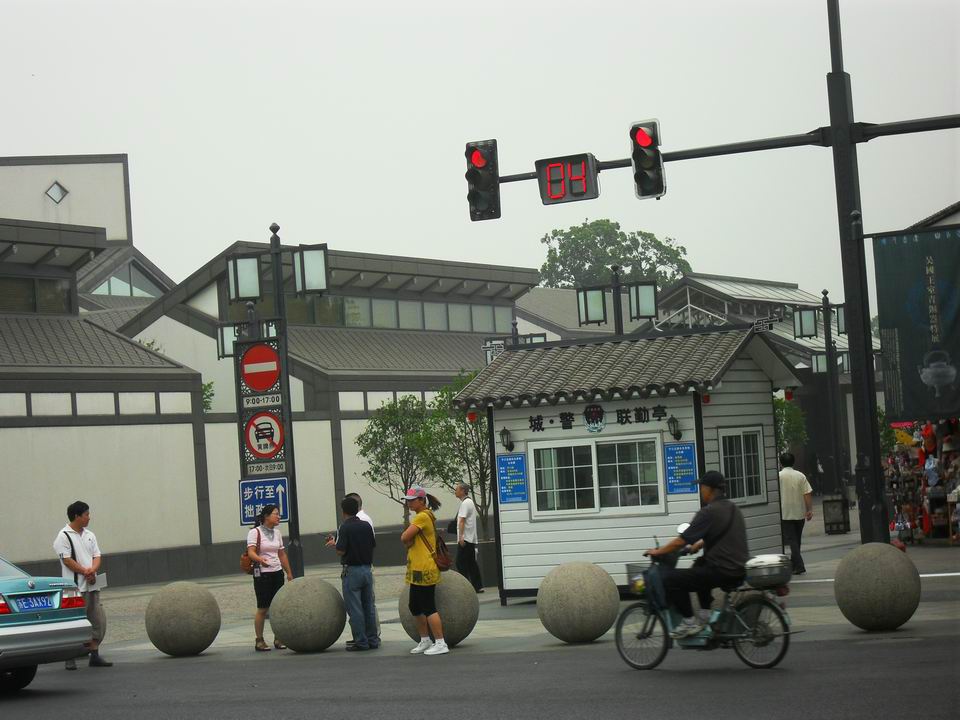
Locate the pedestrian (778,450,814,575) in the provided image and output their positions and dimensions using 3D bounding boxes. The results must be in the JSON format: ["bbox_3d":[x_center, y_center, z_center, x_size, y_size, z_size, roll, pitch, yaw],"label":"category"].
[{"bbox_3d":[4.509,2.208,35.500,0.520,1.720,0.380,-4,-2,8],"label":"pedestrian"}]

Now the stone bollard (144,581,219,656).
[{"bbox_3d":[-3.183,2.779,26.500,0.810,0.810,0.810,-4,-3,0],"label":"stone bollard"}]

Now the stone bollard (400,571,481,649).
[{"bbox_3d":[-0.410,2.507,25.000,0.810,0.810,0.810,-4,-3,0],"label":"stone bollard"}]

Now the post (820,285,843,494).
[{"bbox_3d":[8.257,1.183,57.279,0.280,5.580,0.280,-6,-3,29],"label":"post"}]

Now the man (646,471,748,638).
[{"bbox_3d":[1.917,1.706,21.650,0.820,1.460,0.560,-6,-3,36],"label":"man"}]

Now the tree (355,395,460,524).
[{"bbox_3d":[-1.646,2.311,54.730,2.250,3.060,2.200,-4,-3,0],"label":"tree"}]

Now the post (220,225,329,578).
[{"bbox_3d":[-2.624,0.808,33.325,1.420,5.310,0.350,-5,-3,28],"label":"post"}]

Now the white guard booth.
[{"bbox_3d":[2.100,1.397,33.161,3.720,3.490,3.150,-5,-3,28],"label":"white guard booth"}]

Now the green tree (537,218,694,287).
[{"bbox_3d":[5.485,0.250,95.000,6.600,11.400,6.400,-5,-3,28],"label":"green tree"}]

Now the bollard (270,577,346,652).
[{"bbox_3d":[-1.810,2.693,26.050,0.810,0.810,0.810,-4,-3,0],"label":"bollard"}]

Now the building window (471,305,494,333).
[{"bbox_3d":[0.090,-1.210,74.000,0.100,0.830,1.400,-6,-3,29],"label":"building window"}]

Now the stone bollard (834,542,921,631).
[{"bbox_3d":[3.696,2.113,22.950,0.810,0.810,0.810,-4,-3,0],"label":"stone bollard"}]

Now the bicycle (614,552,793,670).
[{"bbox_3d":[1.947,2.197,21.600,1.740,1.060,0.600,-6,-3,36],"label":"bicycle"}]

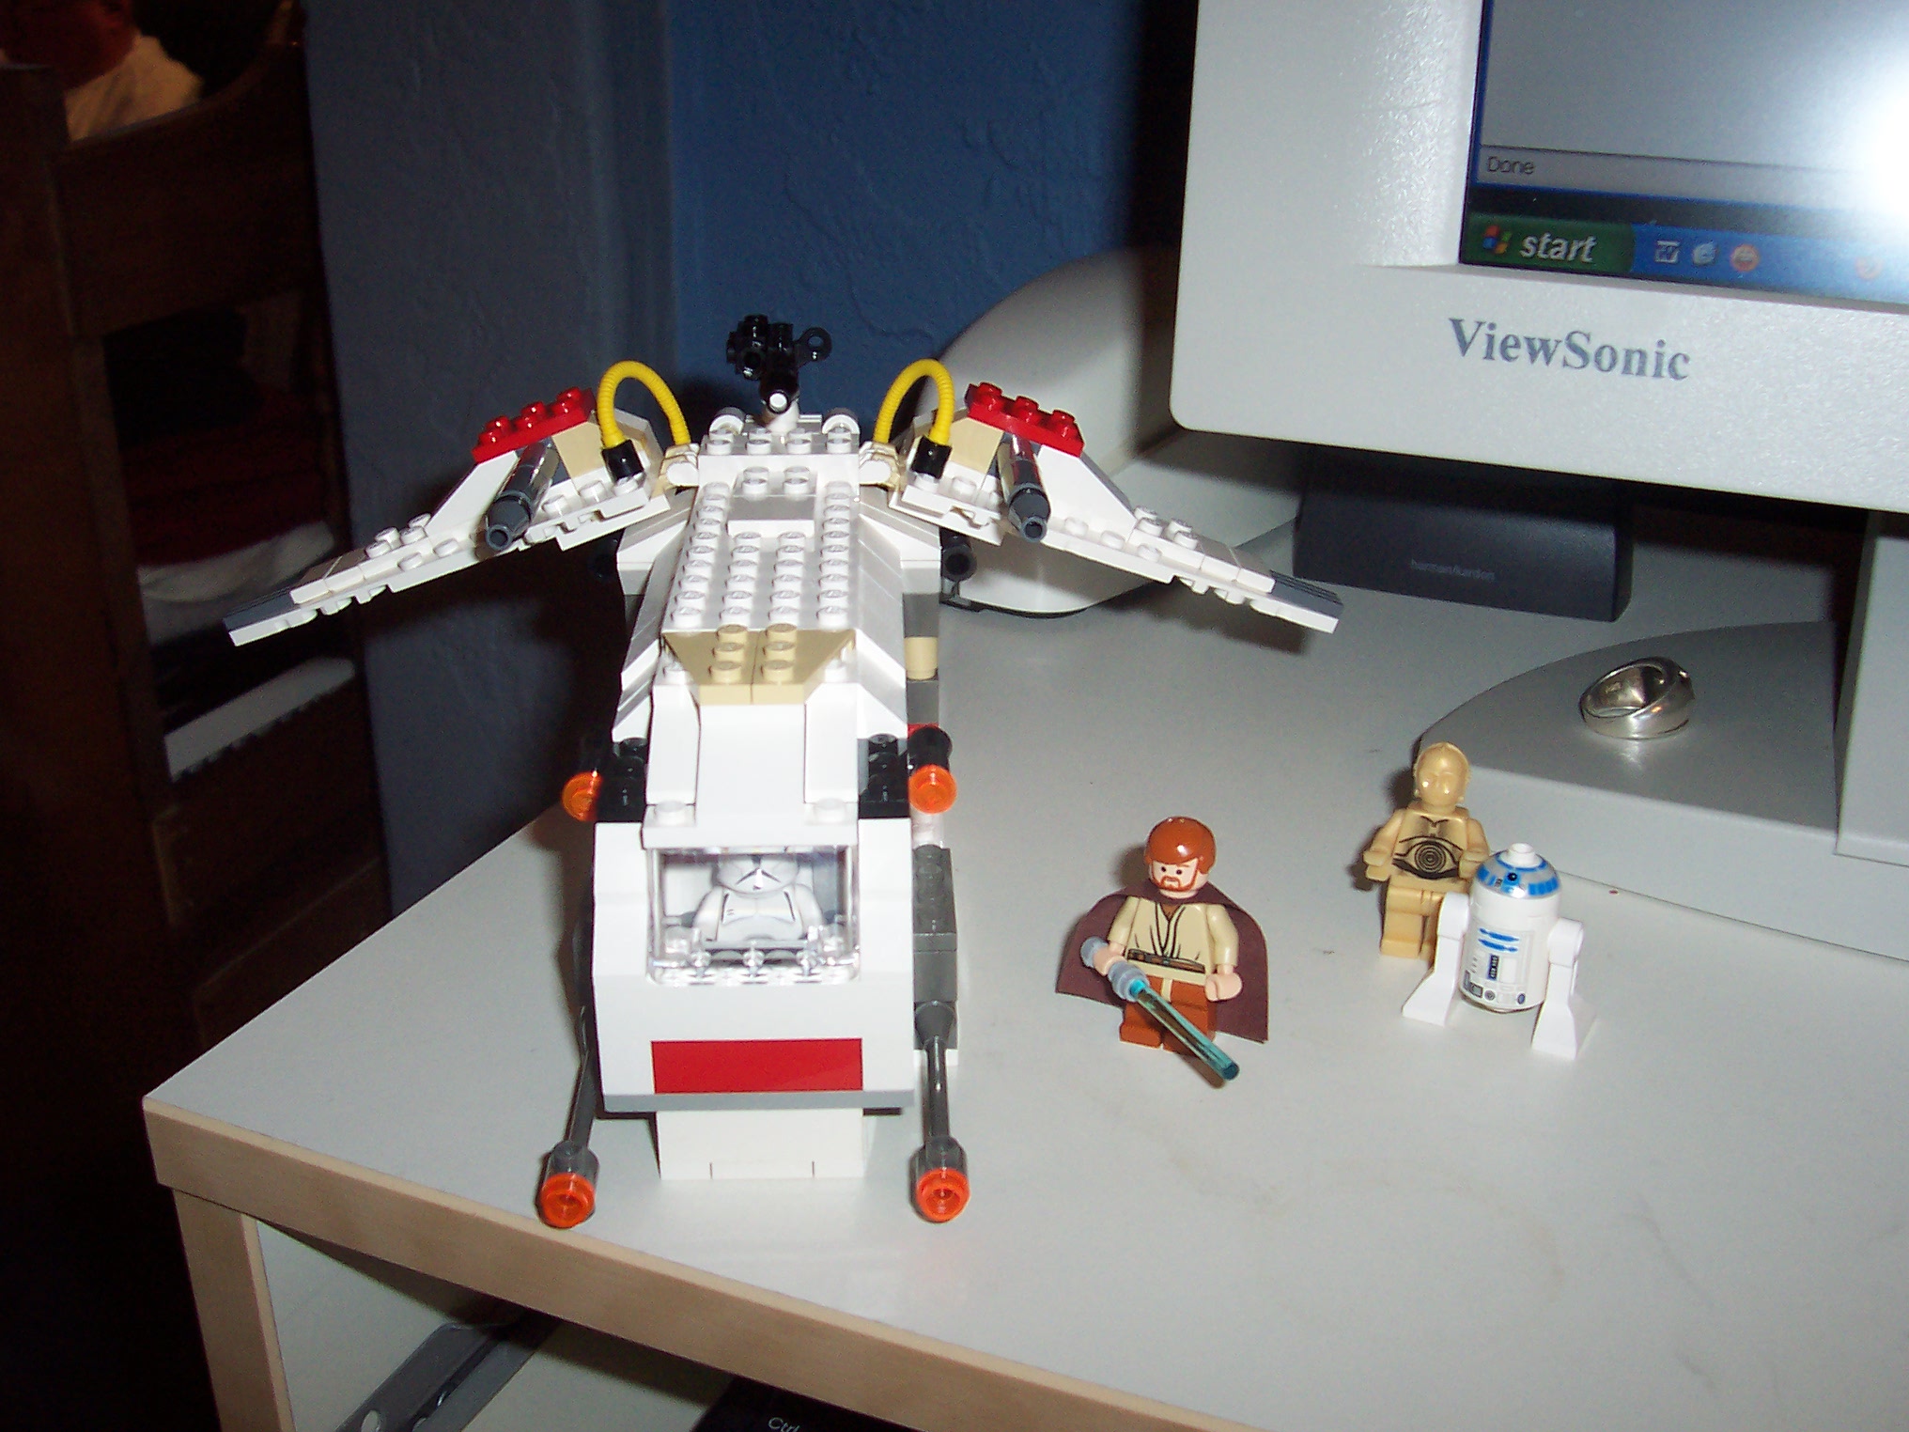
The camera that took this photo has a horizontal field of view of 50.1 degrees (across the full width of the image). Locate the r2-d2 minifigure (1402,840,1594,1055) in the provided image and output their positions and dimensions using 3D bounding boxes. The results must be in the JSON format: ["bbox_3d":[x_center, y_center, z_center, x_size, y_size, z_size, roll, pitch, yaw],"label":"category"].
[{"bbox_3d":[0.097,0.038,0.358,0.030,0.034,0.017,12,26,25],"label":"r2-d2 minifigure"}]

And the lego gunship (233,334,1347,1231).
[{"bbox_3d":[-0.034,-0.009,0.382,0.229,0.102,0.209,0,23,-2],"label":"lego gunship"}]

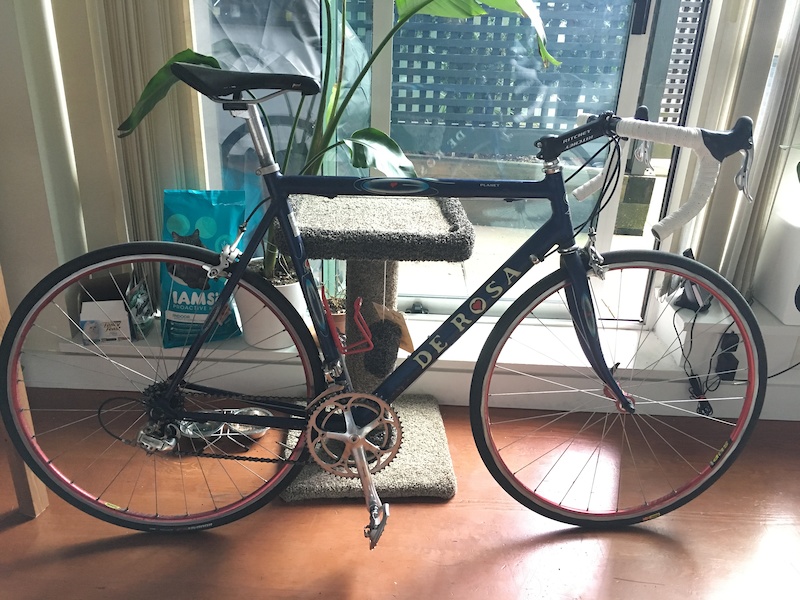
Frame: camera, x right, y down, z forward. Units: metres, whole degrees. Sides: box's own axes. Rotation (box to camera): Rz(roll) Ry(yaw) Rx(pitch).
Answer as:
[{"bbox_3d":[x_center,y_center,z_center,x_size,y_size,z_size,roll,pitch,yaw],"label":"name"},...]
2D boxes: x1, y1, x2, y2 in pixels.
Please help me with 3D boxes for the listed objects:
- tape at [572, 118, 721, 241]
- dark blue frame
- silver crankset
[{"bbox_3d":[0.464,-0.263,1.360,0.148,0.205,0.455,1,17,-5],"label":"tape"},{"bbox_3d":[0.010,0.006,1.406,1.010,0.615,0.140,1,17,-5],"label":"dark blue frame"},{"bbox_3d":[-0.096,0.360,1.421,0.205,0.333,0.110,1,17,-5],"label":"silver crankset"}]

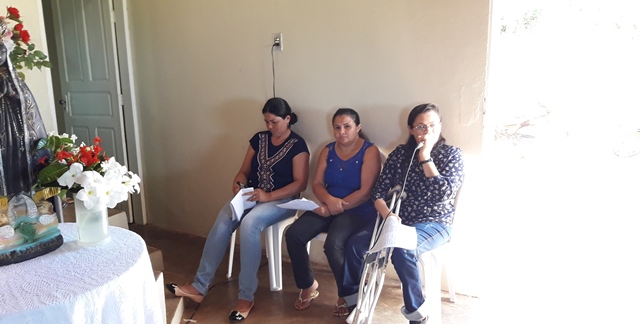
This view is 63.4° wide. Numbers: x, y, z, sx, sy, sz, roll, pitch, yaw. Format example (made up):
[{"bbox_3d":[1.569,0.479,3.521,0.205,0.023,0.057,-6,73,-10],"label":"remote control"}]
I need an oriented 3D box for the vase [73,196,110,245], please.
[{"bbox_3d":[-0.945,0.227,2.136,0.135,0.200,0.135,-6,14,-23],"label":"vase"}]

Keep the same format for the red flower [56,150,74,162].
[{"bbox_3d":[-1.072,-0.023,2.180,0.075,0.055,0.065,-7,14,-26],"label":"red flower"}]

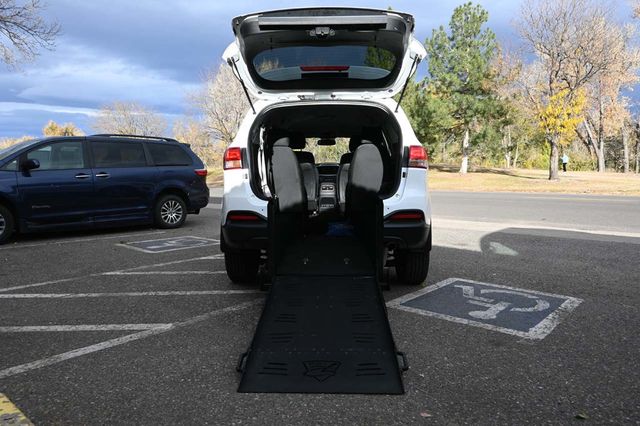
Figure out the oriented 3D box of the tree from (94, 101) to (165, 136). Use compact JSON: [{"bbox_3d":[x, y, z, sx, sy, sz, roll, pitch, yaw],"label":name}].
[{"bbox_3d":[-20.970,-8.186,47.383,7.700,8.010,7.400,0,6,0],"label":"tree"}]

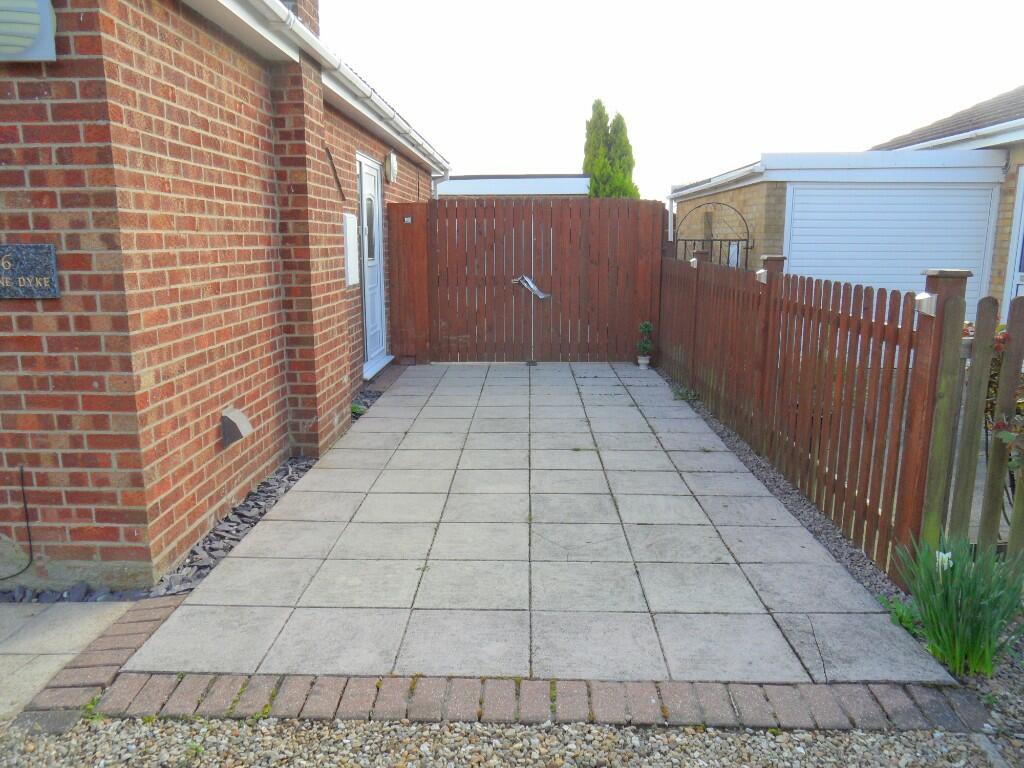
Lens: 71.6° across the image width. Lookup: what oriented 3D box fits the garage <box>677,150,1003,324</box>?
[{"bbox_3d":[3.963,-1.807,10.144,2.546,2.329,5.092,0,12,1],"label":"garage"}]

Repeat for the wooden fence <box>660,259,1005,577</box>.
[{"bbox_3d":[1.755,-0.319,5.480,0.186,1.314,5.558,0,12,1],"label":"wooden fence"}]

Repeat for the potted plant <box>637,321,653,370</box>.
[{"bbox_3d":[1.484,-0.442,7.957,0.176,0.543,0.176,0,12,1],"label":"potted plant"}]

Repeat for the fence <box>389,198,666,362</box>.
[{"bbox_3d":[0.161,-1.171,8.191,3.177,1.873,0.103,0,12,1],"label":"fence"}]

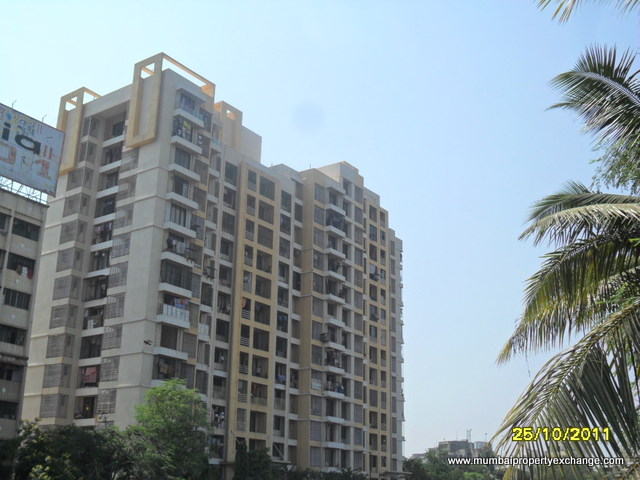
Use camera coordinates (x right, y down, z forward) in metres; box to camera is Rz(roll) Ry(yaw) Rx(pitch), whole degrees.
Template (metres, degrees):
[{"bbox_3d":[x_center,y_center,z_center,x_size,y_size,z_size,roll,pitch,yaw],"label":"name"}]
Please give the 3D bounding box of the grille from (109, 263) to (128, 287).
[{"bbox_3d":[-18.848,3.371,76.422,2.490,2.230,0.250,-12,-22,34],"label":"grille"}]

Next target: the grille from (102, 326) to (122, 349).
[{"bbox_3d":[-18.944,8.998,74.602,2.490,2.200,0.250,-12,-22,34],"label":"grille"}]

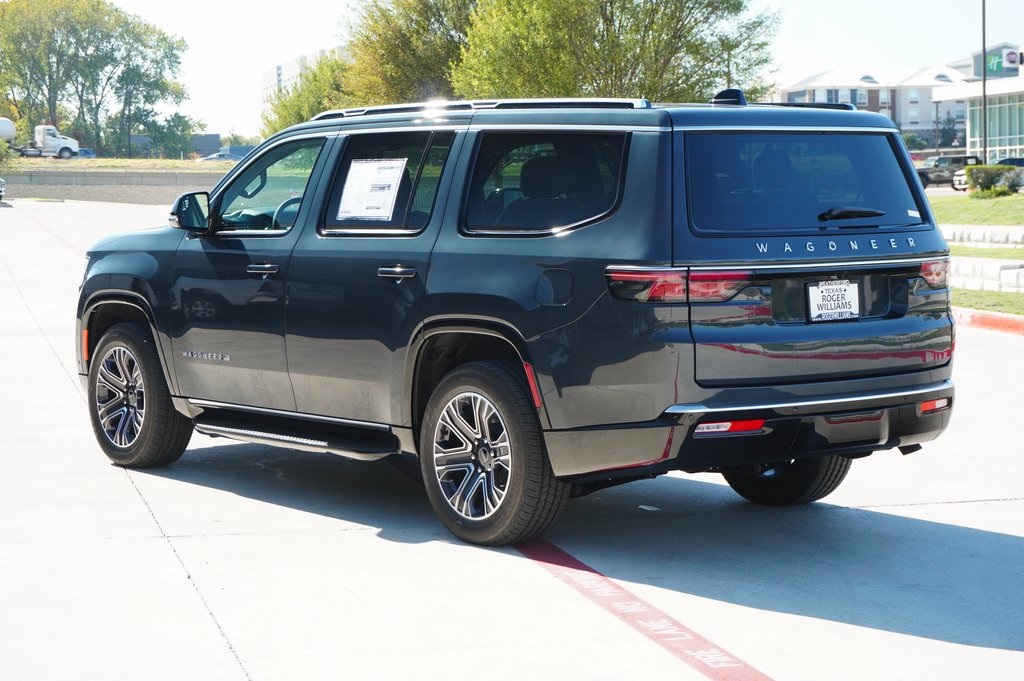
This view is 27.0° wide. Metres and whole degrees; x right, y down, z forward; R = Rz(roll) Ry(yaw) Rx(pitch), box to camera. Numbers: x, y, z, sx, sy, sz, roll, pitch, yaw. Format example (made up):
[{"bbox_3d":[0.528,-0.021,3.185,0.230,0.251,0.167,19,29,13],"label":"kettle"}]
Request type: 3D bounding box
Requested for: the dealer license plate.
[{"bbox_3d":[1.339,-0.166,8.851,0.310,0.165,0.025,-4,2,-39],"label":"dealer license plate"}]

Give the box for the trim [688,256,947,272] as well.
[{"bbox_3d":[1.323,-0.316,8.761,1.540,0.032,0.110,-4,6,-39],"label":"trim"}]

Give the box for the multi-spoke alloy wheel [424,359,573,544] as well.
[{"bbox_3d":[-0.072,0.479,9.300,0.285,0.810,0.810,-4,6,-39],"label":"multi-spoke alloy wheel"}]

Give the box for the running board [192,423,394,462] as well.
[{"bbox_3d":[-1.048,0.468,10.226,0.170,0.090,1.740,-4,6,-39],"label":"running board"}]

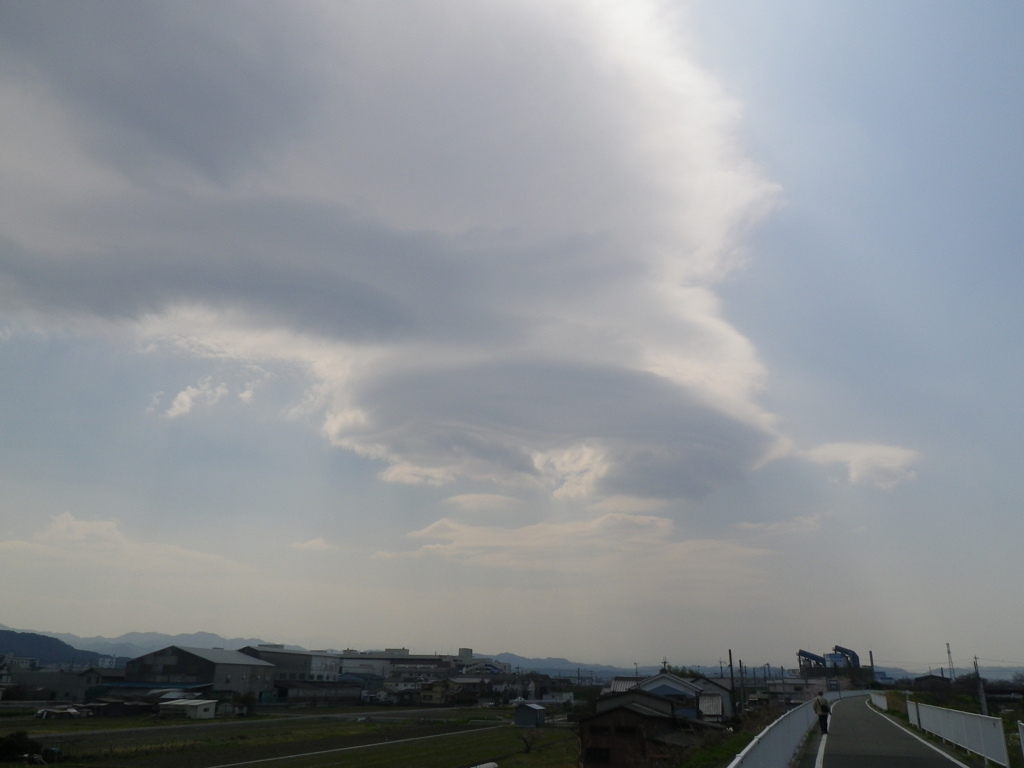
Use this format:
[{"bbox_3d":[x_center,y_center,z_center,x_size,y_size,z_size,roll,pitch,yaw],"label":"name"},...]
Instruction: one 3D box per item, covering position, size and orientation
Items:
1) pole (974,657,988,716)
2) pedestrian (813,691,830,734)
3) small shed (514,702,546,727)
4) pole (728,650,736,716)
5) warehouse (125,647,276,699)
[{"bbox_3d":[34.984,23.808,61.621,0.380,6.650,0.380,-10,-22,26],"label":"pole"},{"bbox_3d":[12.995,13.782,34.697,0.580,1.660,0.400,-7,-21,19],"label":"pedestrian"},{"bbox_3d":[2.189,39.769,99.269,2.750,2.550,3.000,-8,-22,22],"label":"small shed"},{"bbox_3d":[34.628,46.772,129.351,0.330,9.900,0.330,-5,-21,13],"label":"pole"},{"bbox_3d":[-82.591,78.409,222.985,24.000,13.600,34.300,-3,-20,10],"label":"warehouse"}]

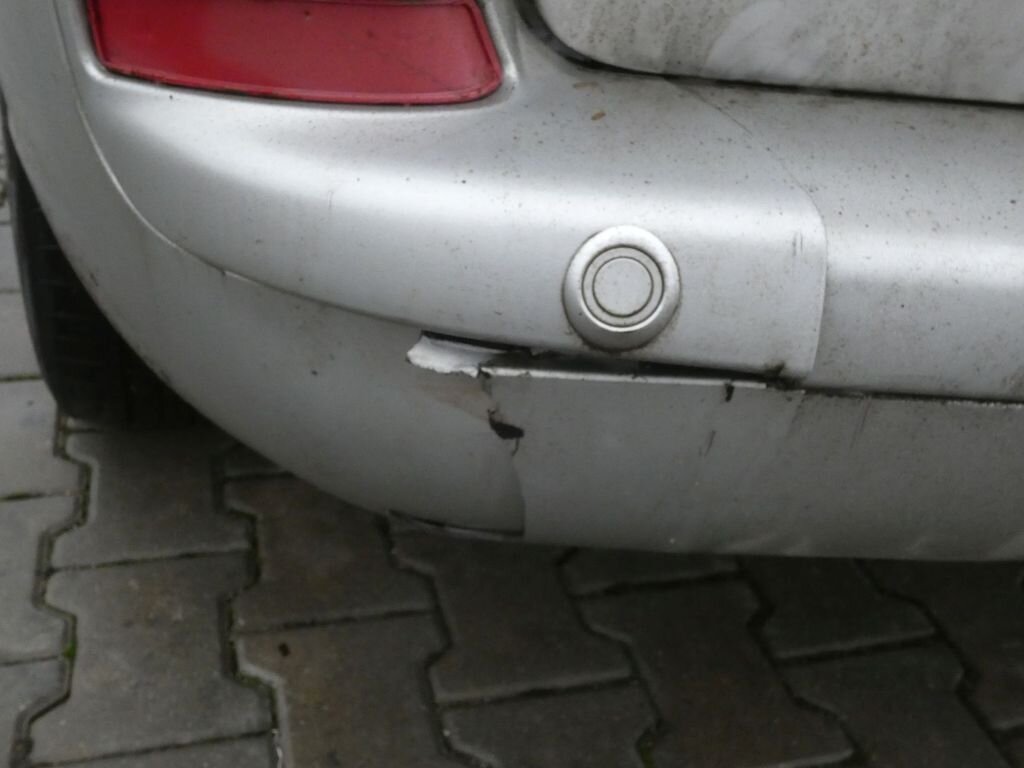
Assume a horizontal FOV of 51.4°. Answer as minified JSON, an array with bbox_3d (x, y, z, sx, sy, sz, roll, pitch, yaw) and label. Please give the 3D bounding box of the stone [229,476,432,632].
[{"bbox_3d":[-0.173,0.170,0.965,0.166,0.070,0.200,-3,33,-16],"label":"stone"}]

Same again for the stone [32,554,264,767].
[{"bbox_3d":[-0.284,0.232,0.844,0.166,0.070,0.200,-3,33,-16],"label":"stone"}]

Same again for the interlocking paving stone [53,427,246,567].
[{"bbox_3d":[-0.338,0.124,1.006,0.166,0.070,0.200,-3,33,-16],"label":"interlocking paving stone"}]

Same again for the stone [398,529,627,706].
[{"bbox_3d":[-0.009,0.216,0.925,0.166,0.070,0.200,-3,33,-16],"label":"stone"}]

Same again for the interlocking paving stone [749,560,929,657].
[{"bbox_3d":[0.267,0.201,1.006,0.166,0.070,0.200,-3,33,-16],"label":"interlocking paving stone"}]

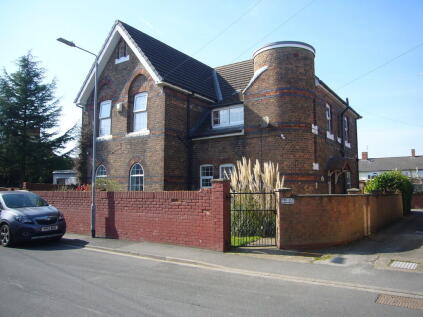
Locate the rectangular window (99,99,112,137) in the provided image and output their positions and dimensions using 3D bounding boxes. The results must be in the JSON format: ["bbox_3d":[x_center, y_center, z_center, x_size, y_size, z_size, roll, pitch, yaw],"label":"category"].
[{"bbox_3d":[-5.046,-1.900,16.322,0.953,1.723,0.150,-4,-6,34],"label":"rectangular window"}]

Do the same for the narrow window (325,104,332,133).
[{"bbox_3d":[5.327,-1.811,15.469,0.150,1.260,0.950,-4,-6,34],"label":"narrow window"}]

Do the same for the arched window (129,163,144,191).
[{"bbox_3d":[-3.157,0.890,14.614,0.810,1.373,0.140,-4,-6,34],"label":"arched window"}]

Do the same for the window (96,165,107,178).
[{"bbox_3d":[-5.096,1.027,15.909,0.800,1.370,0.140,-4,-6,34],"label":"window"}]

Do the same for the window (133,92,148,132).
[{"bbox_3d":[-3.108,-2.033,15.087,0.907,1.750,0.150,-4,-6,34],"label":"window"}]

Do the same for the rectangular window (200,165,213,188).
[{"bbox_3d":[-0.183,0.764,14.624,0.706,0.991,0.120,-4,-6,34],"label":"rectangular window"}]

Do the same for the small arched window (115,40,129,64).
[{"bbox_3d":[-4.104,-4.909,15.694,0.850,1.100,0.200,-4,-6,34],"label":"small arched window"}]

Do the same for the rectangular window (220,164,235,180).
[{"bbox_3d":[0.661,0.734,14.057,0.729,0.993,0.120,-4,-6,34],"label":"rectangular window"}]

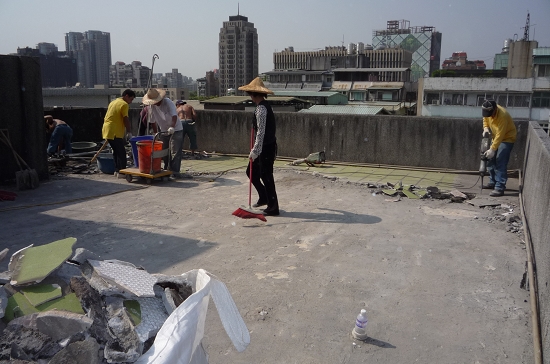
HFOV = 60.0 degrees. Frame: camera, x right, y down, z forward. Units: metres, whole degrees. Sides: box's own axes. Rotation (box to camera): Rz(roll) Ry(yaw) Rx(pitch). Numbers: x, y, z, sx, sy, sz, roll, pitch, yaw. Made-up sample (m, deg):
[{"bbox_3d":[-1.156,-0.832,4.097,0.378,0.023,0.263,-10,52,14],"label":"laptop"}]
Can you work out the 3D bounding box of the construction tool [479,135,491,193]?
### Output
[{"bbox_3d":[3.218,-0.274,7.321,0.200,0.950,0.220,-4,11,-20],"label":"construction tool"}]

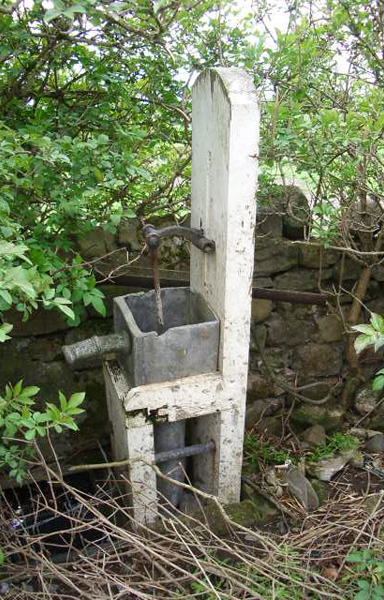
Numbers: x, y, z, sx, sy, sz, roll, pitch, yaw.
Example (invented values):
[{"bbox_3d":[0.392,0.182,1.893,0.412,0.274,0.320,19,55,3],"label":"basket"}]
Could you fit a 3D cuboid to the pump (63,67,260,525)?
[{"bbox_3d":[-0.141,0.046,2.024,0.587,1.525,0.299,-9,26,-19],"label":"pump"}]

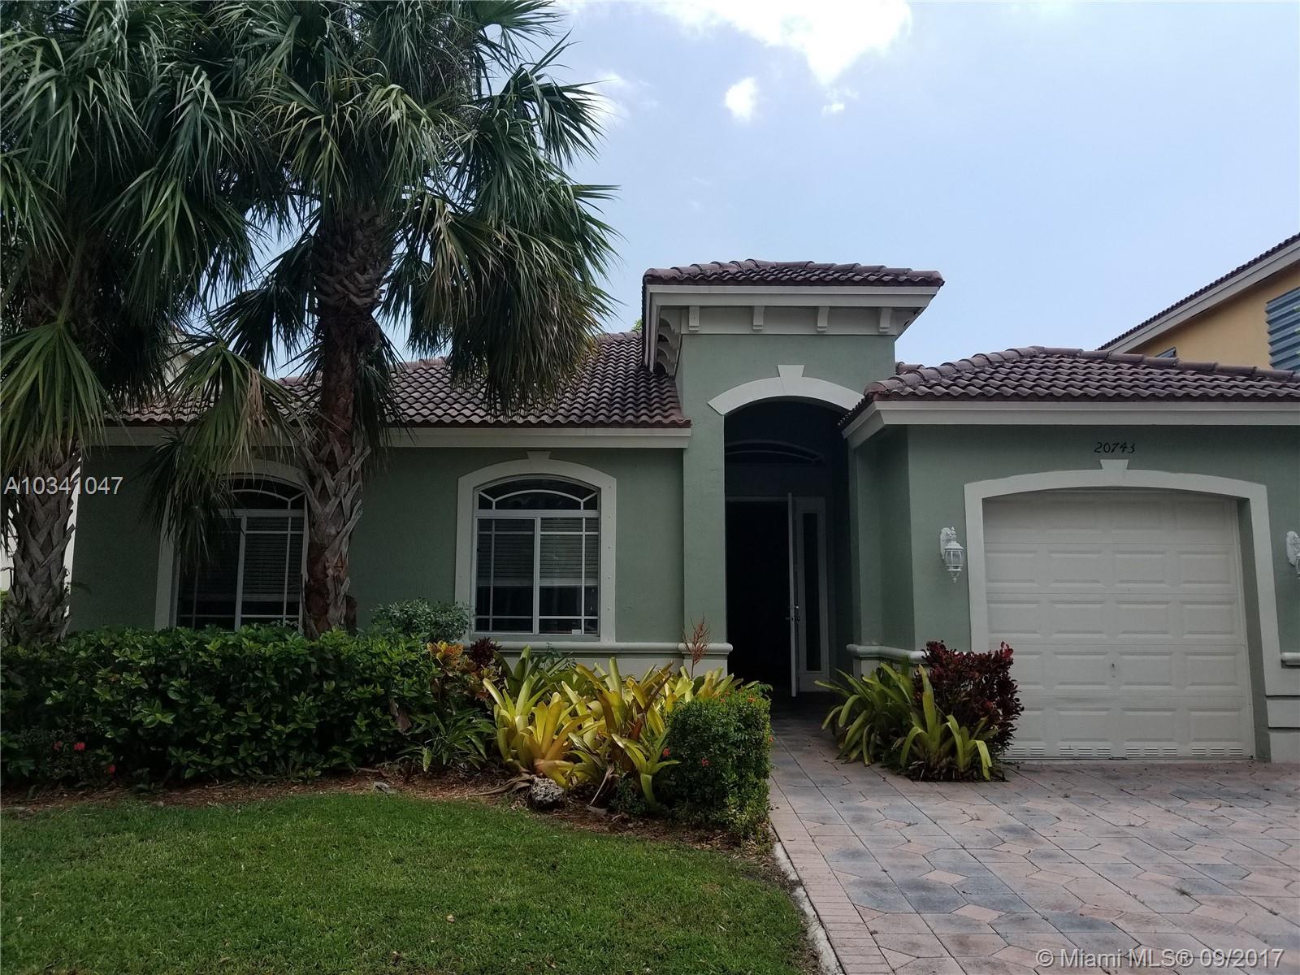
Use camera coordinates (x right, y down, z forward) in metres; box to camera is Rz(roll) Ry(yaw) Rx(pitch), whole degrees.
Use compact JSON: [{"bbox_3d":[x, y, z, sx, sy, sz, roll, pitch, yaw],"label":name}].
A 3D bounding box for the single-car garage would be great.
[{"bbox_3d":[4.210,1.236,8.910,2.440,2.420,0.100,0,-7,-1],"label":"single-car garage"}]

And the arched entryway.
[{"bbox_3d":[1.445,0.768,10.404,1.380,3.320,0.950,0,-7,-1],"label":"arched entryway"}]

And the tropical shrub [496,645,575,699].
[{"bbox_3d":[-1.024,1.832,8.726,0.709,0.831,0.720,0,-7,-1],"label":"tropical shrub"}]

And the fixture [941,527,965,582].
[{"bbox_3d":[2.652,0.584,8.585,0.180,0.485,0.290,0,-7,-1],"label":"fixture"}]

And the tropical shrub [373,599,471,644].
[{"bbox_3d":[-2.140,1.690,9.086,0.939,1.283,0.850,0,-7,-1],"label":"tropical shrub"}]

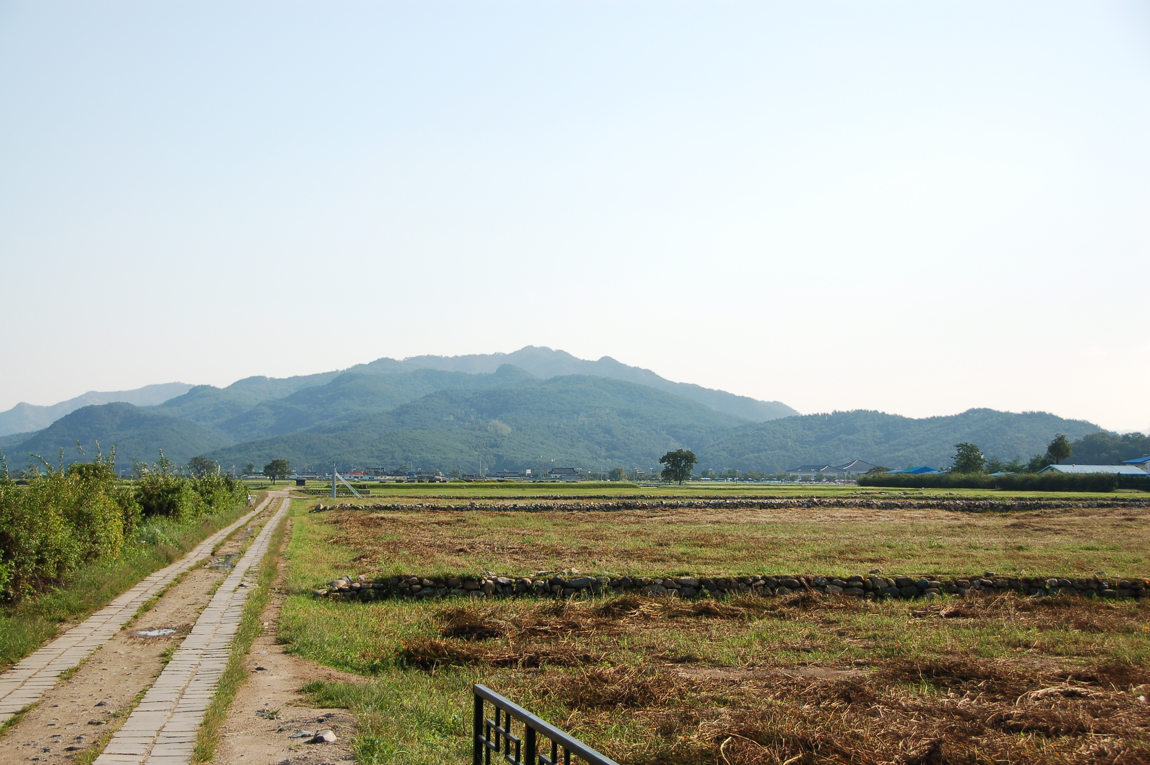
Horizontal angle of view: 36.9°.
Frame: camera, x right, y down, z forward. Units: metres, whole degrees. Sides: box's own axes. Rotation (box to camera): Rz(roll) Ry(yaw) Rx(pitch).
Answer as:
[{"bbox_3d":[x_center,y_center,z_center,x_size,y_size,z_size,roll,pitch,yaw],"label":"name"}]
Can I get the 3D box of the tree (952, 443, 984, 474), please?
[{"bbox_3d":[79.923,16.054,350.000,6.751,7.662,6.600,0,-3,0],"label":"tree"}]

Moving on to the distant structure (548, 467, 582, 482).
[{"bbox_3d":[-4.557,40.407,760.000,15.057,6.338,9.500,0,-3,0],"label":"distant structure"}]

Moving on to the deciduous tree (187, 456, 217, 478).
[{"bbox_3d":[-97.362,22.518,450.000,7.742,6.568,7.400,0,-3,0],"label":"deciduous tree"}]

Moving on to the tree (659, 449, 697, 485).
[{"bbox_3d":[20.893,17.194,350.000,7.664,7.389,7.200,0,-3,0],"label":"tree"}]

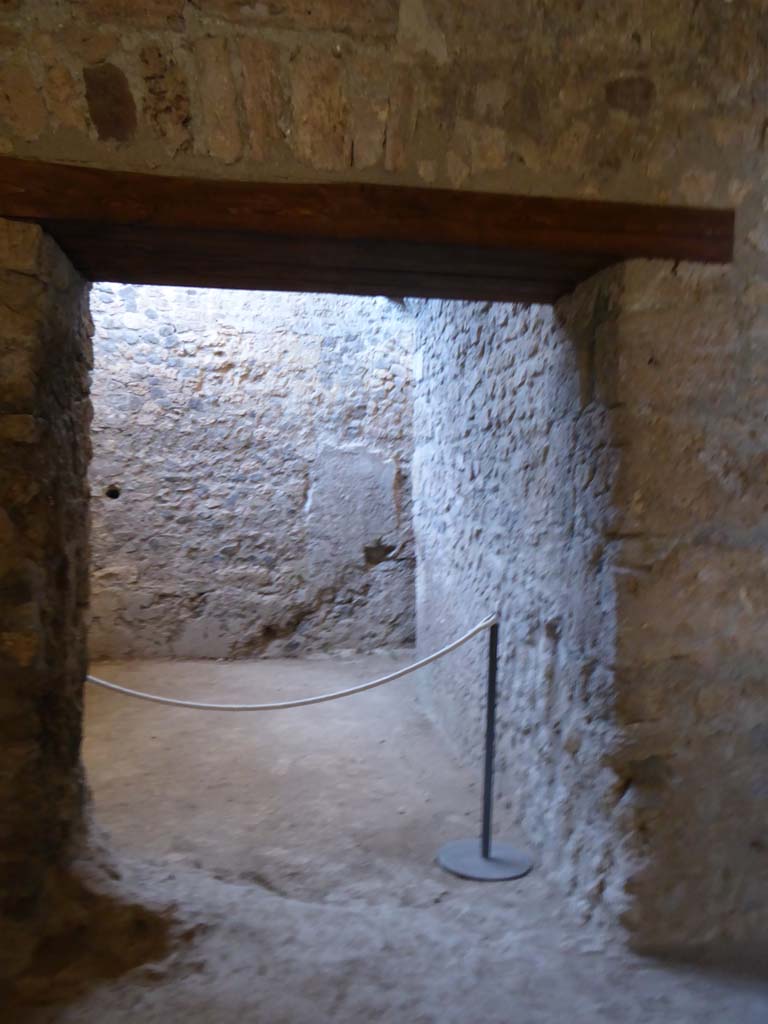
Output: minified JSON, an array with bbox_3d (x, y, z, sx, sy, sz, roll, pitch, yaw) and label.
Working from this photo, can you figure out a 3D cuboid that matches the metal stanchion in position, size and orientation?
[{"bbox_3d":[0.419,0.913,3.075,0.376,0.957,0.376,3,-1,0],"label":"metal stanchion"}]

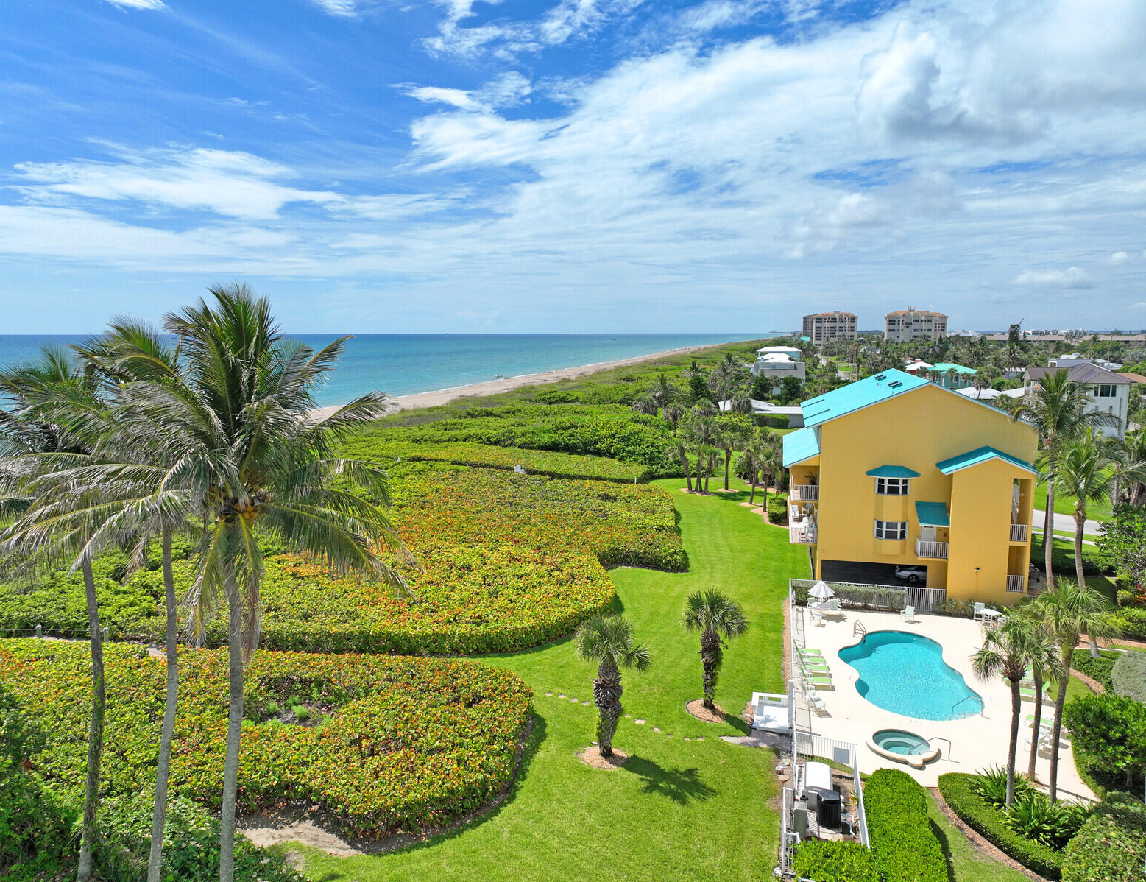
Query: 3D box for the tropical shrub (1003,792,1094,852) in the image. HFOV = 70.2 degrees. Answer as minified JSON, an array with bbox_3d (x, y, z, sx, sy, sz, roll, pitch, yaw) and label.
[{"bbox_3d":[16.949,13.388,29.035,2.700,1.200,2.000,5,9,32],"label":"tropical shrub"}]

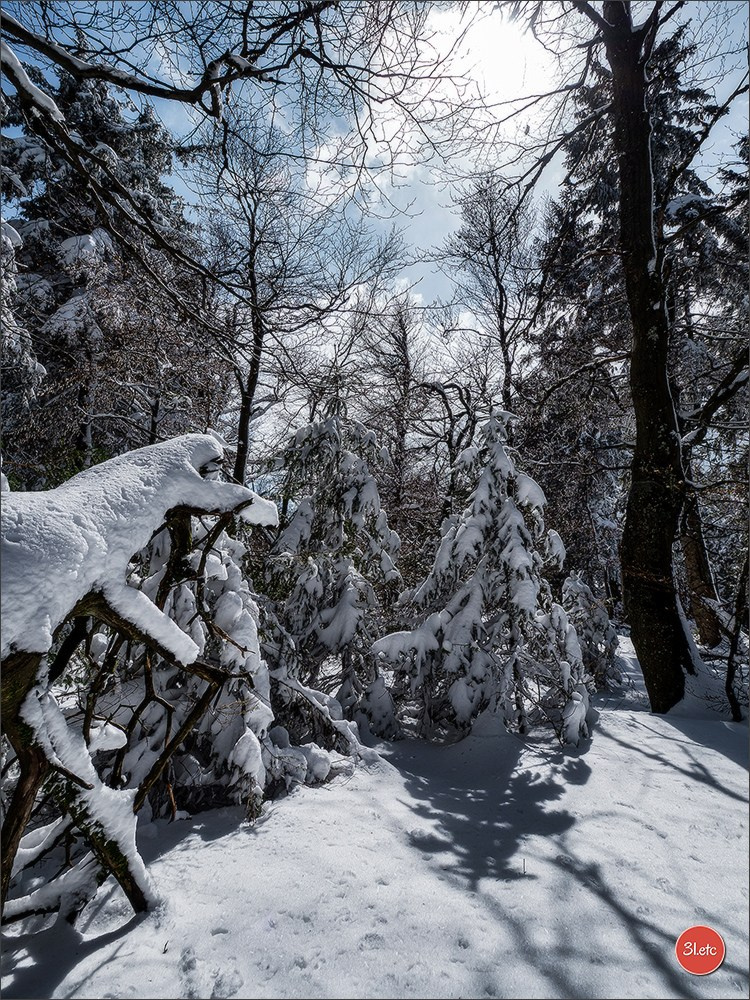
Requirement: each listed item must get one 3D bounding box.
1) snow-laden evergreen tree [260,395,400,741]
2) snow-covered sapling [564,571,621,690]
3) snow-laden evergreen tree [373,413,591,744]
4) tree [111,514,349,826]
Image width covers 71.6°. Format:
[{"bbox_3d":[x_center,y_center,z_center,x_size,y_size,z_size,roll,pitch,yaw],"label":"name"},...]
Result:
[{"bbox_3d":[-0.548,0.719,6.738,1.750,4.092,1.750,0,-9,0],"label":"snow-laden evergreen tree"},{"bbox_3d":[3.636,2.294,9.362,1.200,1.959,1.200,0,-9,0],"label":"snow-covered sapling"},{"bbox_3d":[1.276,0.753,6.216,2.350,3.833,2.200,0,-9,0],"label":"snow-laden evergreen tree"},{"bbox_3d":[-1.261,1.165,4.497,1.950,2.390,1.750,0,-9,0],"label":"tree"}]

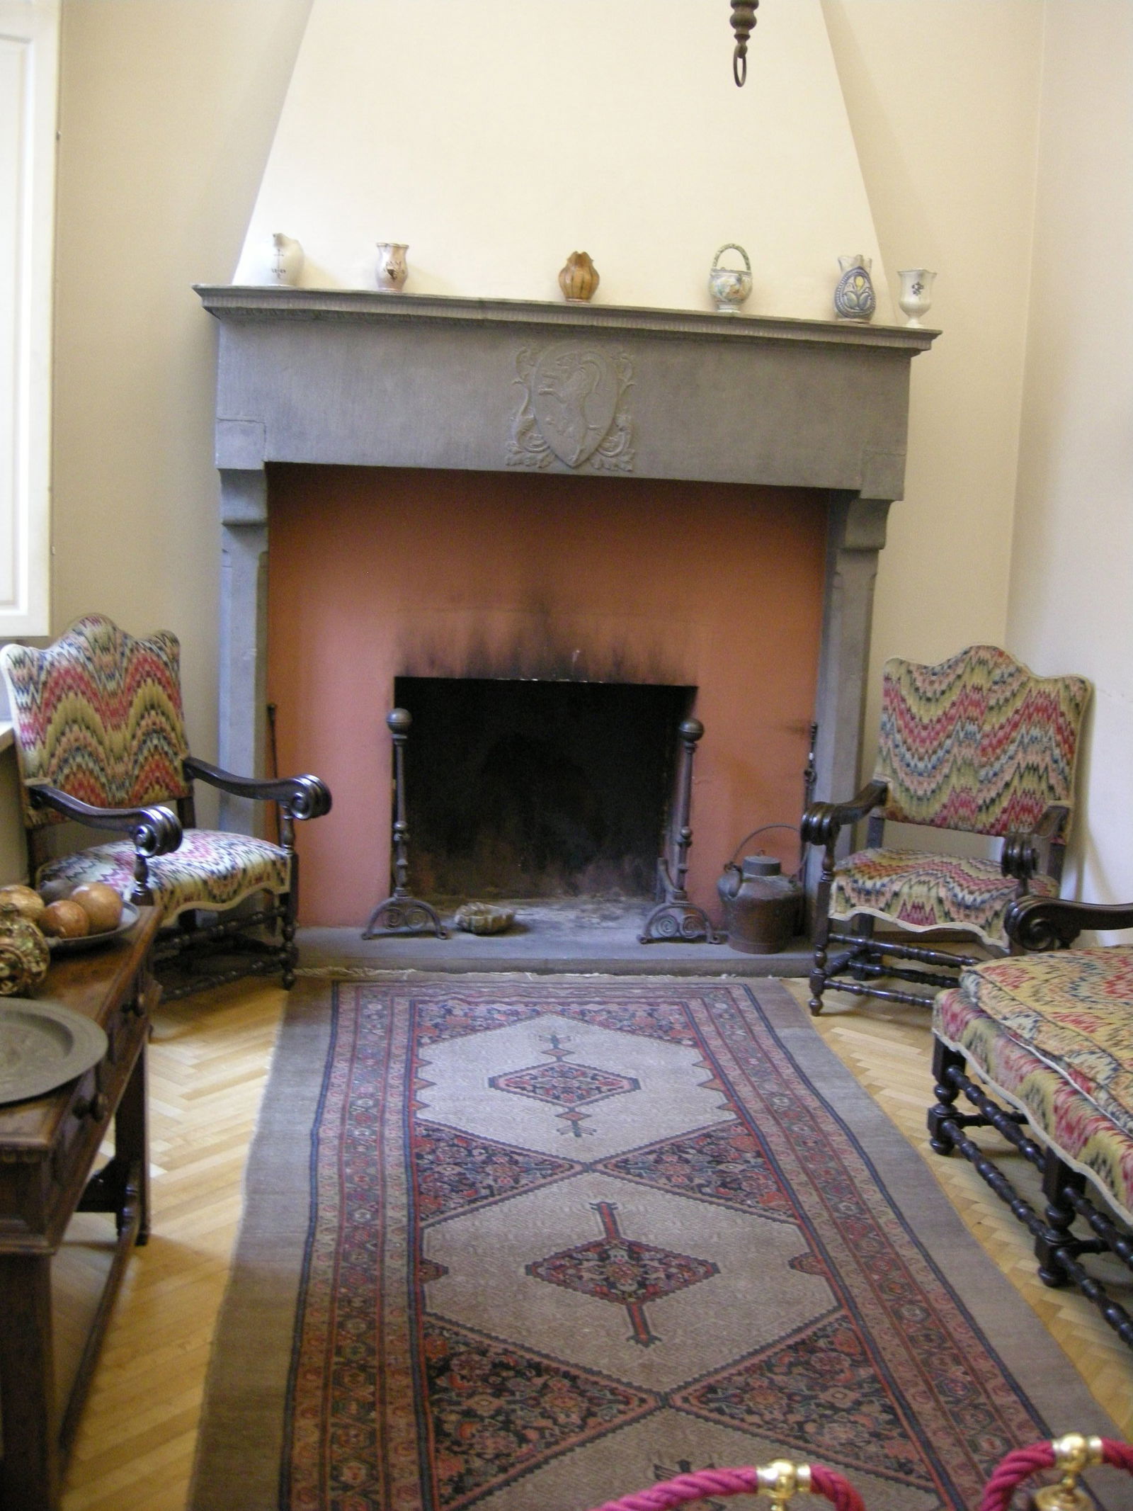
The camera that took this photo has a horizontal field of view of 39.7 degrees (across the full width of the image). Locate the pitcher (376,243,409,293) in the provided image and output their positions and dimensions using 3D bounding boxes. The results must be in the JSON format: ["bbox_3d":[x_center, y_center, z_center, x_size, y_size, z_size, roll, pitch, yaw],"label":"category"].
[{"bbox_3d":[-0.528,-1.479,4.764,0.100,0.152,0.100,1,10,-7],"label":"pitcher"}]

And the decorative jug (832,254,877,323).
[{"bbox_3d":[0.908,-1.468,4.944,0.134,0.217,0.140,1,10,-7],"label":"decorative jug"}]

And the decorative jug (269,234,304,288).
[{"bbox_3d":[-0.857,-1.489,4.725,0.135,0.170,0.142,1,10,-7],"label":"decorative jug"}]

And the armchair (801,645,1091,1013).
[{"bbox_3d":[1.178,0.258,4.944,0.680,1.175,0.660,8,11,29],"label":"armchair"}]

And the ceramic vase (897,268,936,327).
[{"bbox_3d":[1.110,-1.446,4.975,0.123,0.191,0.123,1,10,-7],"label":"ceramic vase"}]

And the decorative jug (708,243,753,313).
[{"bbox_3d":[0.511,-1.482,4.891,0.136,0.220,0.129,1,10,-7],"label":"decorative jug"}]

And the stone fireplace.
[{"bbox_3d":[-0.043,-0.369,5.222,2.290,2.114,0.560,1,10,-7],"label":"stone fireplace"}]

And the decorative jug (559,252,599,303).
[{"bbox_3d":[0.038,-1.470,4.834,0.131,0.158,0.131,1,10,-7],"label":"decorative jug"}]

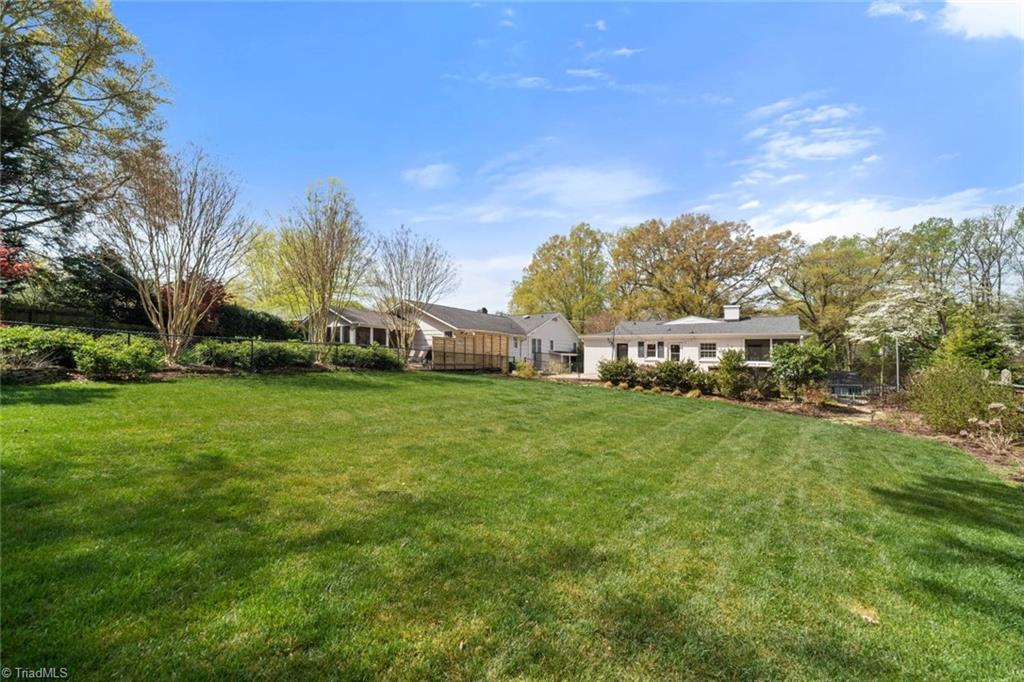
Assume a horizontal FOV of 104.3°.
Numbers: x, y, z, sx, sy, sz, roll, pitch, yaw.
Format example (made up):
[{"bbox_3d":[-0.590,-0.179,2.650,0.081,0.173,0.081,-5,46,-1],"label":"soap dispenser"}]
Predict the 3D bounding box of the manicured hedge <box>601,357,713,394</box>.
[{"bbox_3d":[7.080,1.620,19.500,5.200,1.500,1.600,0,-1,30],"label":"manicured hedge"}]

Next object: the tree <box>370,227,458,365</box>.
[{"bbox_3d":[-5.012,-2.392,20.700,4.400,7.124,4.400,0,-1,0],"label":"tree"}]

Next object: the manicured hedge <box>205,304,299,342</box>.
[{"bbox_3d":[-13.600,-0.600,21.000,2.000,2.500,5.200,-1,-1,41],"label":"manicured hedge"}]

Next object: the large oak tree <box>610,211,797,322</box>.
[{"bbox_3d":[21.181,-6.024,46.000,19.000,17.648,19.000,0,-1,0],"label":"large oak tree"}]

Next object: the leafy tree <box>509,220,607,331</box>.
[{"bbox_3d":[5.866,-6.340,51.000,12.600,17.681,12.600,0,-1,0],"label":"leafy tree"}]

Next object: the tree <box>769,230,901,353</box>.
[{"bbox_3d":[28.684,-3.696,36.000,9.800,12.592,9.800,0,-1,0],"label":"tree"}]

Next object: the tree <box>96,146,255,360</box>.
[{"bbox_3d":[-10.739,-2.857,13.000,4.400,6.988,4.400,0,-1,0],"label":"tree"}]

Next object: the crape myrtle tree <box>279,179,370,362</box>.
[{"bbox_3d":[-7.873,-3.014,16.900,3.700,7.769,3.700,0,-1,0],"label":"crape myrtle tree"}]

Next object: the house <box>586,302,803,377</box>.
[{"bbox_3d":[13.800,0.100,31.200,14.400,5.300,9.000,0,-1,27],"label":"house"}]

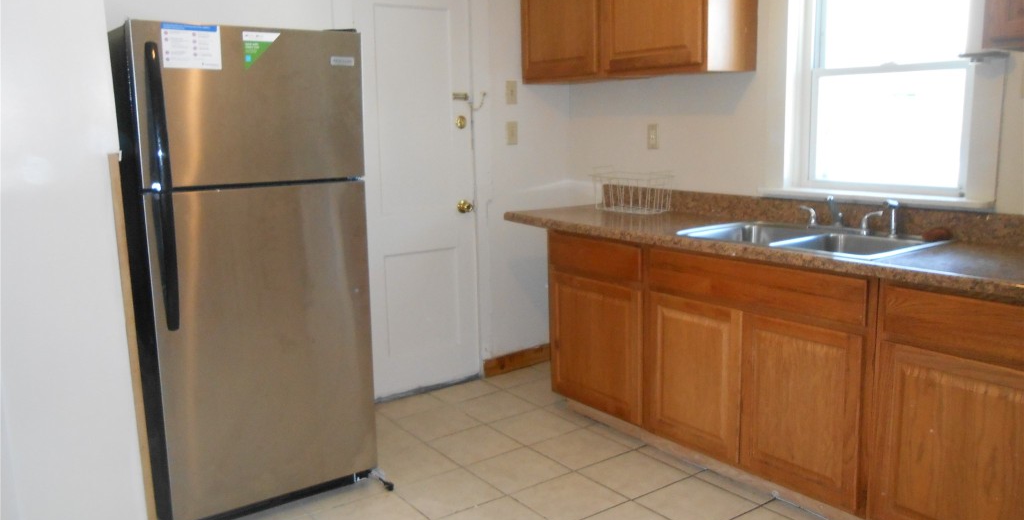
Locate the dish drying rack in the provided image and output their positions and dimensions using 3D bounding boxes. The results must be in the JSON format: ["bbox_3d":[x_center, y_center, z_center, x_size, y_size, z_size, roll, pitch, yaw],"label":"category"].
[{"bbox_3d":[0.584,-0.335,3.748,0.195,0.200,0.380,-8,11,-35],"label":"dish drying rack"}]

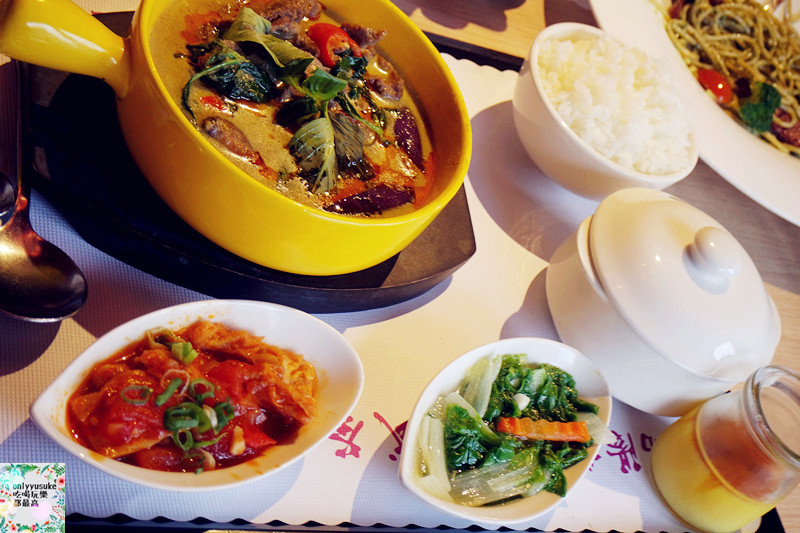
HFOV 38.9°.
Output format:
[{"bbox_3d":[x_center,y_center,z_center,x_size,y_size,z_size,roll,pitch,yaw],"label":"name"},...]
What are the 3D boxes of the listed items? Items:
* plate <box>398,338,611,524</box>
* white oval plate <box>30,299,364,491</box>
[{"bbox_3d":[0.043,0.078,0.508,0.076,0.032,0.137,51,44,10],"label":"plate"},{"bbox_3d":[-0.078,0.056,0.443,0.139,0.032,0.077,-17,67,-42],"label":"white oval plate"}]

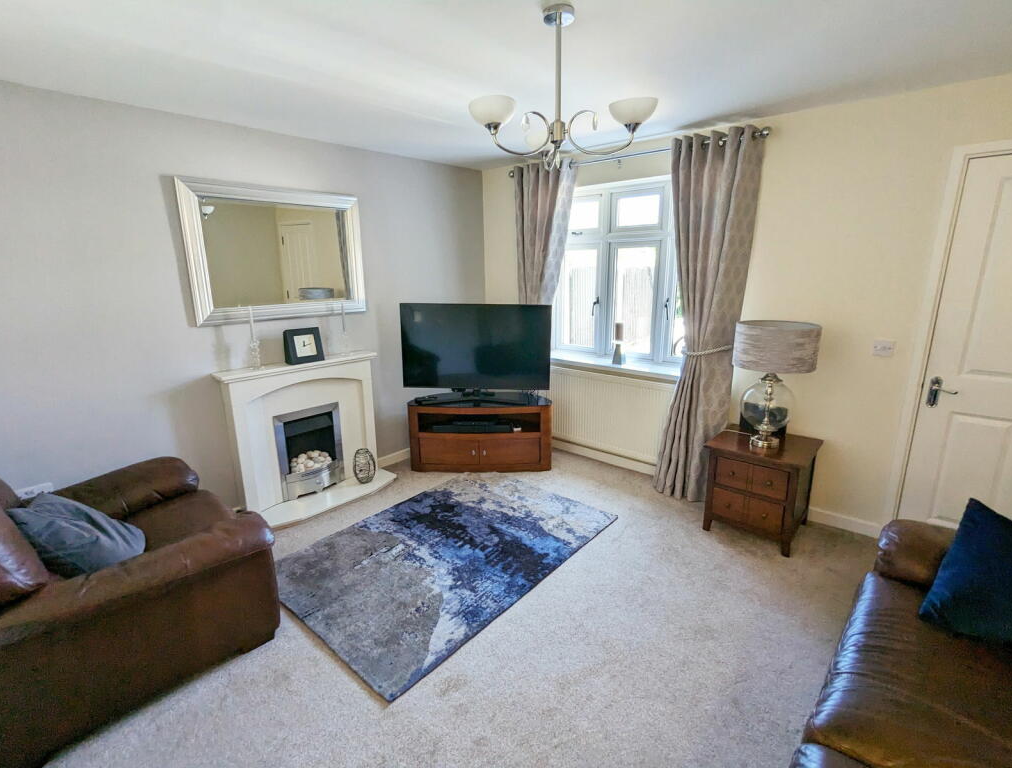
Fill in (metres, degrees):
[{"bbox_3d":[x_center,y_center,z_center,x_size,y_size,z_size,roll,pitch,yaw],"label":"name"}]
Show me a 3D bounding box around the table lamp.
[{"bbox_3d":[1.464,0.022,2.600,0.400,0.680,0.400,11,19,39],"label":"table lamp"}]

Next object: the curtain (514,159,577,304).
[{"bbox_3d":[0.299,-0.555,3.810,0.580,2.285,0.180,11,19,39],"label":"curtain"}]

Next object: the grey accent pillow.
[{"bbox_3d":[-1.675,0.576,1.855,0.420,0.400,0.140,21,70,42],"label":"grey accent pillow"}]

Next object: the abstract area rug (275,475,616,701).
[{"bbox_3d":[-0.311,0.913,2.731,1.200,0.013,1.700,11,19,39],"label":"abstract area rug"}]

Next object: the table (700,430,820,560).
[{"bbox_3d":[1.494,0.601,2.790,0.500,0.535,0.500,11,19,39],"label":"table"}]

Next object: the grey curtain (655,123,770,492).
[{"bbox_3d":[1.199,-0.345,2.965,0.530,2.250,0.180,11,19,39],"label":"grey curtain"}]

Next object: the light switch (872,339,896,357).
[{"bbox_3d":[2.010,-0.190,2.514,0.088,0.084,0.011,11,19,39],"label":"light switch"}]

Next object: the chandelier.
[{"bbox_3d":[0.167,-0.952,1.565,0.580,0.460,0.540,-2,14,-3],"label":"chandelier"}]

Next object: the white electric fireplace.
[{"bbox_3d":[-1.247,0.333,3.109,0.310,0.955,1.050,11,19,39],"label":"white electric fireplace"}]

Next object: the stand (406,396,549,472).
[{"bbox_3d":[-0.193,0.370,3.749,1.090,0.535,0.440,0,14,3],"label":"stand"}]

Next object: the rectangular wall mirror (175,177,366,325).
[{"bbox_3d":[-1.345,-0.788,2.909,0.050,0.760,1.065,11,19,39],"label":"rectangular wall mirror"}]

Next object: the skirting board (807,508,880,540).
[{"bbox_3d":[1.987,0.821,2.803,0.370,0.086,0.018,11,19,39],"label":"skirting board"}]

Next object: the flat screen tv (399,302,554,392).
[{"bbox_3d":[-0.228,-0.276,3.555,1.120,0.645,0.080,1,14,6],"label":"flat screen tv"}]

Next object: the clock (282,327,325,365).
[{"bbox_3d":[-1.282,-0.246,3.025,0.205,0.215,0.085,-13,19,-39],"label":"clock"}]

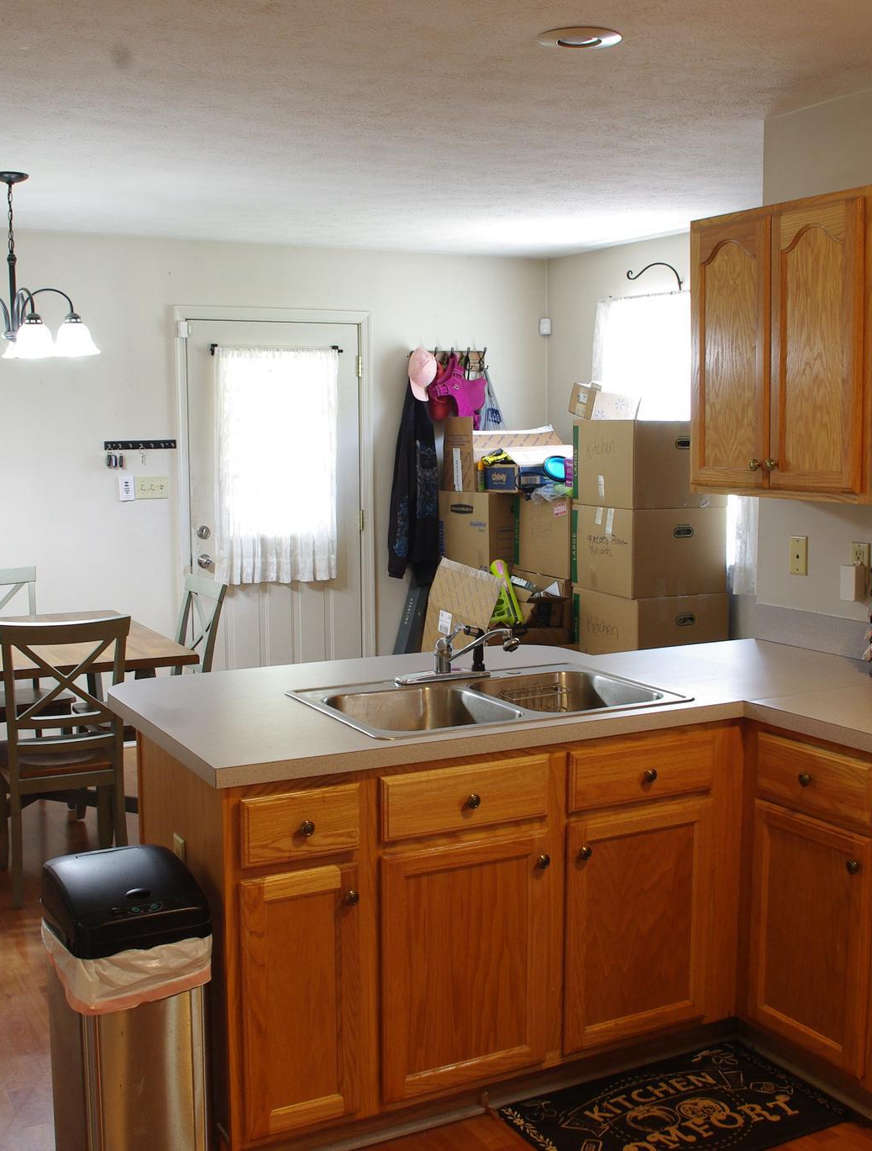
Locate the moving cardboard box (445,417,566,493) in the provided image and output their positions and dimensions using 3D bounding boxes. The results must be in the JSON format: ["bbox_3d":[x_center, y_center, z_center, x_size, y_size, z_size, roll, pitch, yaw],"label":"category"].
[{"bbox_3d":[0.381,-0.650,6.970,0.580,0.380,0.380,-4,7,-28],"label":"moving cardboard box"}]

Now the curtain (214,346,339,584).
[{"bbox_3d":[-0.807,-0.562,6.628,0.690,1.190,0.060,-4,8,-27],"label":"curtain"}]

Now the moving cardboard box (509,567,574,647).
[{"bbox_3d":[0.681,0.191,6.522,0.460,0.410,0.500,-4,8,-27],"label":"moving cardboard box"}]

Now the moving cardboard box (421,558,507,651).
[{"bbox_3d":[0.140,0.159,6.057,0.450,0.470,0.320,3,8,31],"label":"moving cardboard box"}]

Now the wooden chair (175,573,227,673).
[{"bbox_3d":[-1.149,0.506,5.196,0.545,0.955,0.450,-4,8,-31],"label":"wooden chair"}]

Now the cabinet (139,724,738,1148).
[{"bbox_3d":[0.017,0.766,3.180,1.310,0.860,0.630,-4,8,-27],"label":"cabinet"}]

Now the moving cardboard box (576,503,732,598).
[{"bbox_3d":[1.008,-0.130,6.094,0.547,0.400,0.470,-4,7,-28],"label":"moving cardboard box"}]

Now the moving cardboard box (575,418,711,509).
[{"bbox_3d":[0.990,-0.526,6.005,0.486,0.400,0.563,-3,7,-22],"label":"moving cardboard box"}]

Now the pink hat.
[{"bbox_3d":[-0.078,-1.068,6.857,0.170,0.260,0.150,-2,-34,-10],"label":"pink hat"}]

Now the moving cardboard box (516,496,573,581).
[{"bbox_3d":[0.769,-0.210,6.532,0.545,0.396,0.500,-4,7,-28],"label":"moving cardboard box"}]

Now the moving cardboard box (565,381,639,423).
[{"bbox_3d":[0.791,-0.812,6.121,0.300,0.155,0.170,7,3,-29],"label":"moving cardboard box"}]

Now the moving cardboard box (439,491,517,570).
[{"bbox_3d":[0.331,-0.236,6.937,0.410,0.430,0.540,-4,8,-27],"label":"moving cardboard box"}]

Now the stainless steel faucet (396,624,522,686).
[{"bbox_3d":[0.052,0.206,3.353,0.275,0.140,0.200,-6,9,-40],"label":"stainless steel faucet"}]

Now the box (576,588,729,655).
[{"bbox_3d":[1.020,0.269,6.140,0.545,0.398,0.475,-4,7,-28],"label":"box"}]

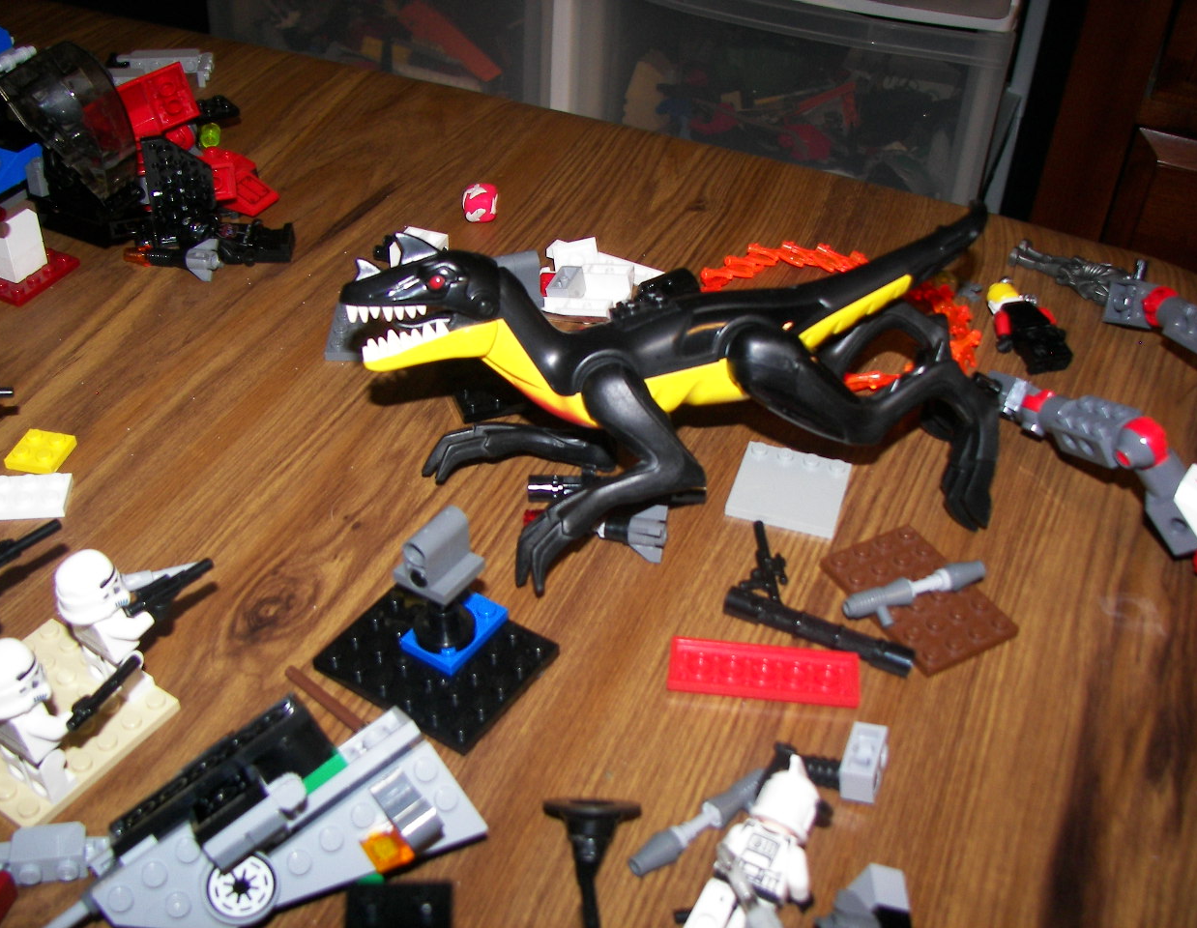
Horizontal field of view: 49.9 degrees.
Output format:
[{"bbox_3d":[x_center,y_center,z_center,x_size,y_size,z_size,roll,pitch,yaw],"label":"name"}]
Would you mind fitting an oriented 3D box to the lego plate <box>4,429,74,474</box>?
[{"bbox_3d":[-0.166,-0.004,0.383,0.016,0.005,0.016,7,39,5],"label":"lego plate"}]

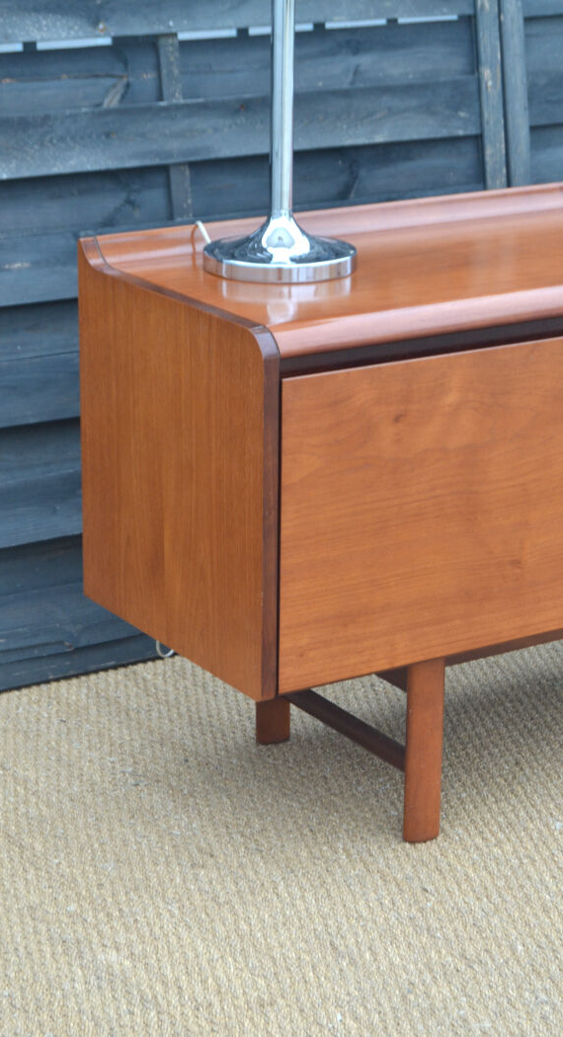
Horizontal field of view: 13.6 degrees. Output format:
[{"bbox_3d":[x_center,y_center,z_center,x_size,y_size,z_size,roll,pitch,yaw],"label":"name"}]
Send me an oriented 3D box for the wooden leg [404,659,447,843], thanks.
[{"bbox_3d":[0.189,0.301,3.126,0.051,0.266,0.031,-11,21,-31],"label":"wooden leg"}]

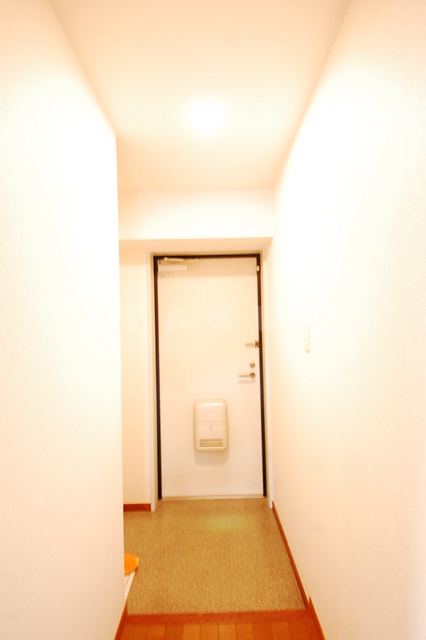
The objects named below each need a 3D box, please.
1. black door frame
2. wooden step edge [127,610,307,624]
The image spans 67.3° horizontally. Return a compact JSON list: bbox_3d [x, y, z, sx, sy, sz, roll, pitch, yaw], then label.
[{"bbox_3d":[-0.026,0.454,2.666,0.888,2.000,0.090,-1,-3,0],"label":"black door frame"},{"bbox_3d":[0.021,1.372,1.443,0.837,0.050,0.060,-1,-3,0],"label":"wooden step edge"}]

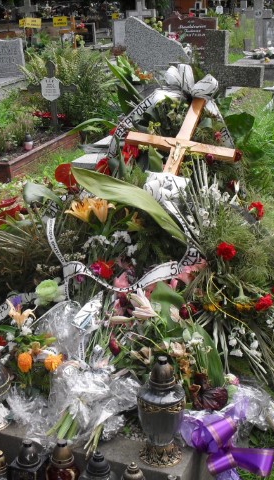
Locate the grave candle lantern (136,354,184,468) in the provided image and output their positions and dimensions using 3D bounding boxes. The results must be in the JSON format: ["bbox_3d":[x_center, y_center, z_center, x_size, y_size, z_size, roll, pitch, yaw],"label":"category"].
[{"bbox_3d":[0.071,0.475,1.817,0.135,0.335,0.135,1,21,2],"label":"grave candle lantern"}]

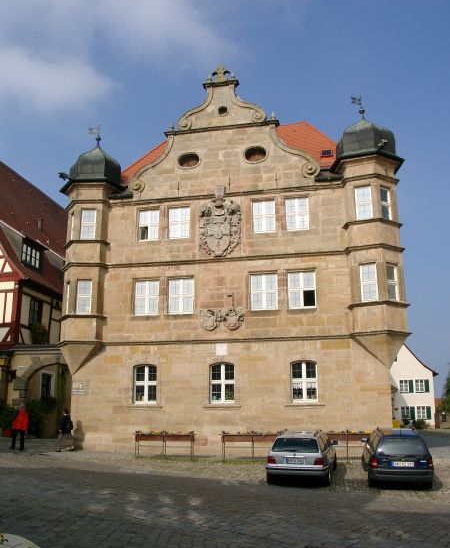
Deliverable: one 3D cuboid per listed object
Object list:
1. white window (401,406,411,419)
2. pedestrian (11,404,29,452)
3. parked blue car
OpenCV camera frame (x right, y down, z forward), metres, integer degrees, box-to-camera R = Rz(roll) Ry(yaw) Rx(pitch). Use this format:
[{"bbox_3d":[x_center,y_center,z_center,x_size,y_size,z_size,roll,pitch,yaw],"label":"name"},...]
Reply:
[{"bbox_3d":[17.824,13.700,58.000,0.980,1.200,0.150,-3,-15,11],"label":"white window"},{"bbox_3d":[-7.831,5.857,22.457,0.500,1.710,0.520,-9,-17,29],"label":"pedestrian"},{"bbox_3d":[5.072,5.372,17.546,1.700,1.480,4.280,-3,-11,11],"label":"parked blue car"}]

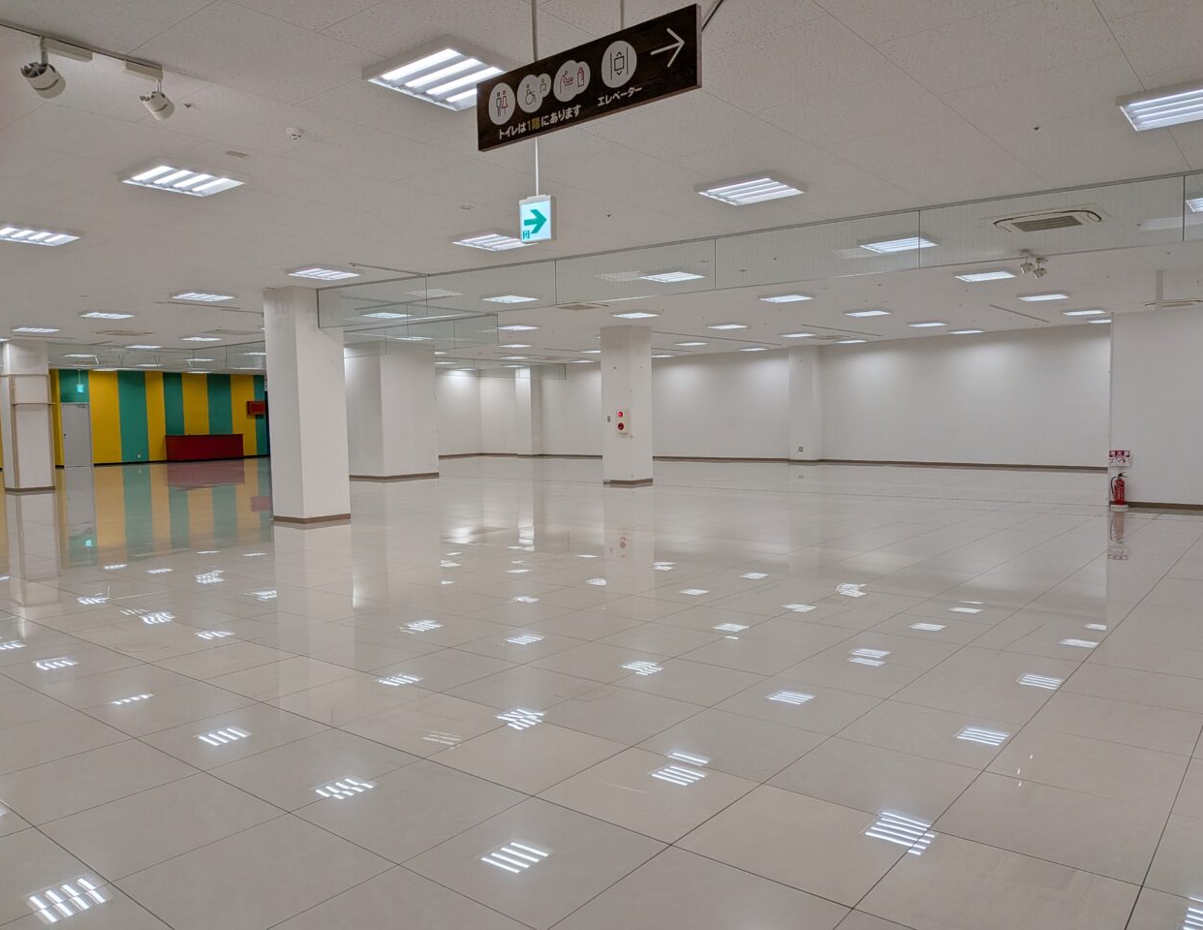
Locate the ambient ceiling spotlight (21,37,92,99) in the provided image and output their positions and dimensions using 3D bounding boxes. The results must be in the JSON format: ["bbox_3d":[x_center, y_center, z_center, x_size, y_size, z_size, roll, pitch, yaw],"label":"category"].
[{"bbox_3d":[-2.478,-1.806,3.937,0.135,0.265,0.280,2,4,40],"label":"ambient ceiling spotlight"}]

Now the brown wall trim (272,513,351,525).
[{"bbox_3d":[-4.031,0.726,11.963,0.780,0.075,0.720,2,4,40],"label":"brown wall trim"}]

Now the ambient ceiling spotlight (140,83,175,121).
[{"bbox_3d":[-2.235,-1.827,4.330,0.105,0.180,0.135,0,3,14],"label":"ambient ceiling spotlight"}]

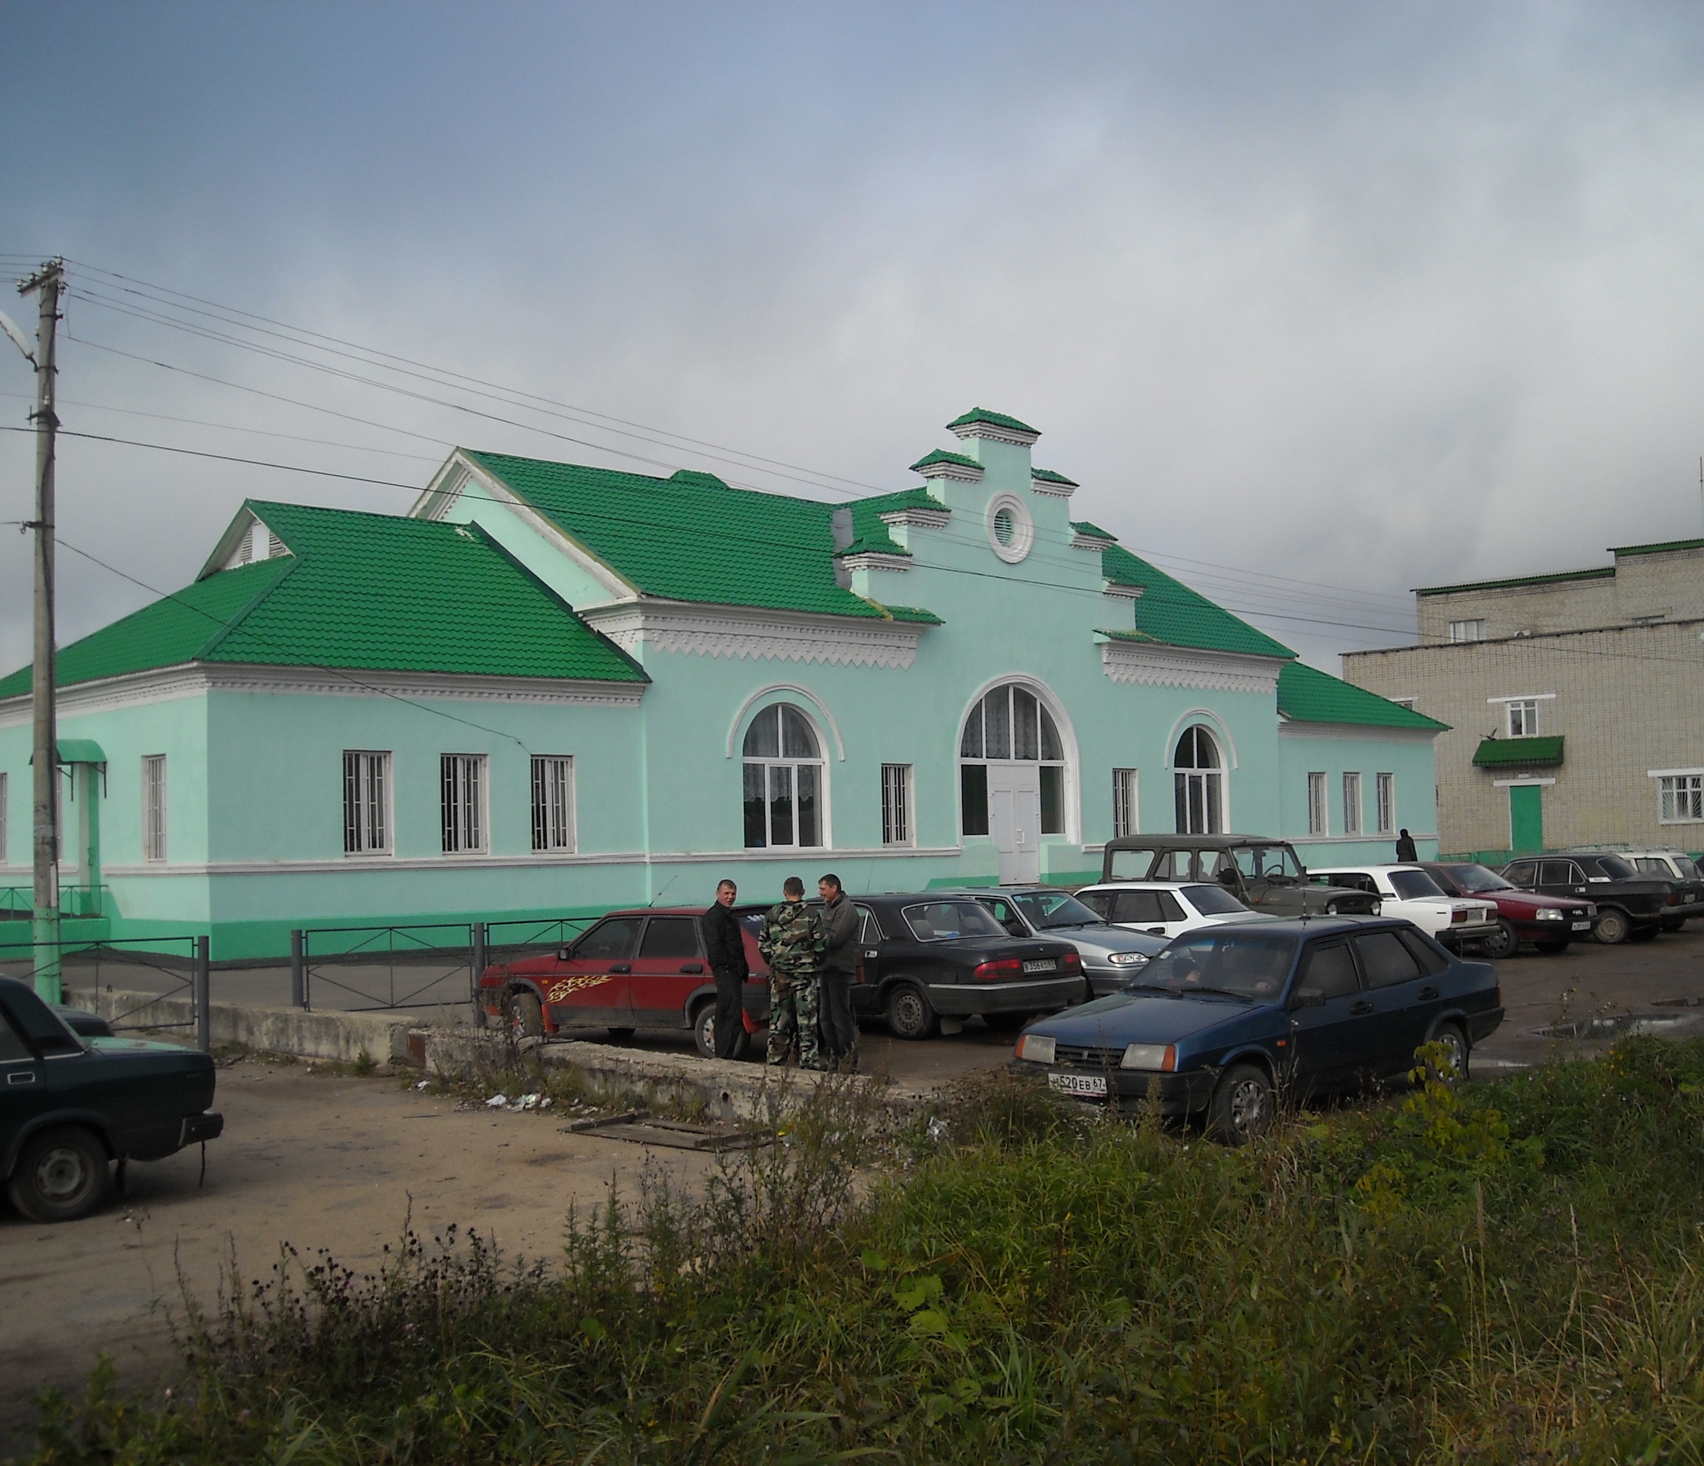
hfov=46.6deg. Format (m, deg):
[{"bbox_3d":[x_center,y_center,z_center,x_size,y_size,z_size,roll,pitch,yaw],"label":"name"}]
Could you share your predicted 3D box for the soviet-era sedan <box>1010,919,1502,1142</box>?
[{"bbox_3d":[3.114,2.082,14.773,4.200,1.400,1.650,0,-3,-41],"label":"soviet-era sedan"}]

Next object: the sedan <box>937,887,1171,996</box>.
[{"bbox_3d":[2.090,2.520,23.500,4.150,1.400,1.650,-5,-5,43],"label":"sedan"}]

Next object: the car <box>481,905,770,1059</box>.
[{"bbox_3d":[-1.840,2.370,19.500,4.010,1.400,1.650,-4,-4,35],"label":"car"}]

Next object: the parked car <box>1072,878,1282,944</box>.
[{"bbox_3d":[3.730,2.700,26.800,4.200,1.400,1.650,-4,-5,41],"label":"parked car"}]

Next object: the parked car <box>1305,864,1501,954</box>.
[{"bbox_3d":[7.570,2.730,29.750,4.130,1.440,1.620,-5,-5,43],"label":"parked car"}]

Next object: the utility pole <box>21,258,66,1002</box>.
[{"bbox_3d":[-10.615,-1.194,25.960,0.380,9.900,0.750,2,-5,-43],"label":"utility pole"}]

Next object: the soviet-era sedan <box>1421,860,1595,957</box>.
[{"bbox_3d":[9.280,2.760,31.200,1.800,1.420,4.700,2,-5,-41],"label":"soviet-era sedan"}]

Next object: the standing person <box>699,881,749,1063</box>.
[{"bbox_3d":[-1.105,2.131,17.236,0.310,1.700,0.460,-3,-4,30],"label":"standing person"}]

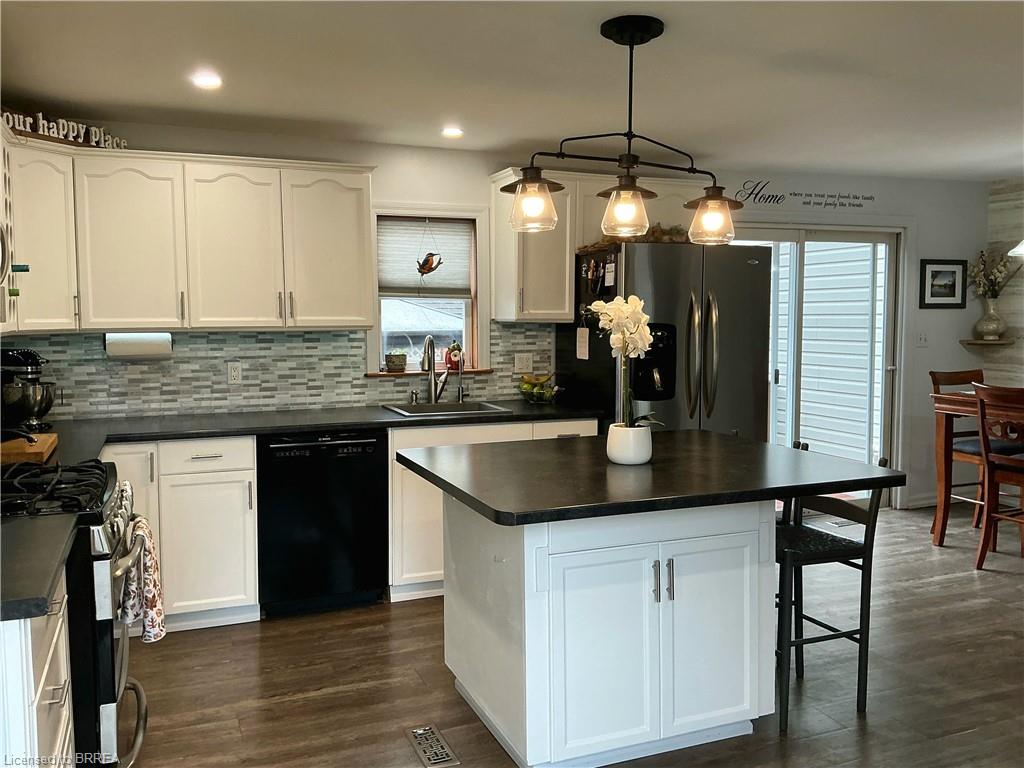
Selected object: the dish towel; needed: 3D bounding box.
[{"bbox_3d":[-1.126,0.587,2.535,0.100,0.355,0.240,-2,5,-22],"label":"dish towel"}]

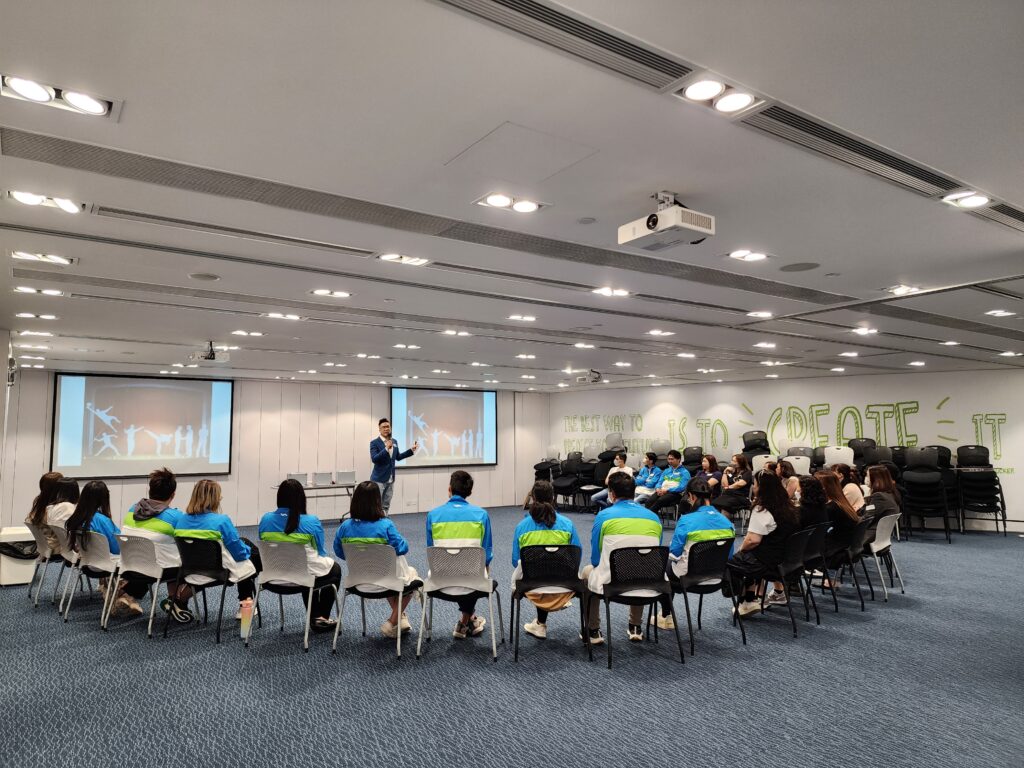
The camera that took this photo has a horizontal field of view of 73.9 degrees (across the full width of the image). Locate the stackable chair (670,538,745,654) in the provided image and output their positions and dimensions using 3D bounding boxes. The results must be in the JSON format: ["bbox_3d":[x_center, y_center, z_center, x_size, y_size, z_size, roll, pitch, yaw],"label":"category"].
[{"bbox_3d":[1.409,1.560,5.177,0.550,0.790,0.520,2,-5,-31],"label":"stackable chair"}]

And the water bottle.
[{"bbox_3d":[-2.088,1.850,5.360,0.090,0.295,0.090,0,-5,0],"label":"water bottle"}]

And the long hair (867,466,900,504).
[{"bbox_3d":[3.685,0.992,6.780,0.270,0.380,0.240,-4,-6,37],"label":"long hair"}]

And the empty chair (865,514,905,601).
[{"bbox_3d":[3.537,1.668,6.710,0.520,0.790,0.550,-5,-6,44],"label":"empty chair"}]

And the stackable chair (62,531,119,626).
[{"bbox_3d":[-3.544,1.665,5.992,0.550,0.790,0.520,-3,-5,27],"label":"stackable chair"}]

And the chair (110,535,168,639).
[{"bbox_3d":[-3.030,1.638,5.715,0.550,0.790,0.520,-2,-5,23],"label":"chair"}]

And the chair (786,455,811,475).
[{"bbox_3d":[4.545,1.560,10.865,0.530,0.790,0.520,-3,-5,29],"label":"chair"}]

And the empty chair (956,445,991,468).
[{"bbox_3d":[7.157,1.356,10.537,0.530,0.790,0.520,-3,-6,35],"label":"empty chair"}]

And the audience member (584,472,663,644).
[{"bbox_3d":[0.812,1.317,5.145,0.570,1.290,0.680,0,-5,-8],"label":"audience member"}]

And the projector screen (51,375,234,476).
[{"bbox_3d":[-6.247,0.736,11.671,2.720,1.700,0.070,3,-6,-35],"label":"projector screen"}]

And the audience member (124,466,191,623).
[{"bbox_3d":[-3.030,1.388,5.844,0.530,1.310,0.760,-3,-5,25],"label":"audience member"}]

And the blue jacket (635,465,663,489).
[{"bbox_3d":[2.284,1.569,11.300,0.500,0.500,0.360,-5,-6,43],"label":"blue jacket"}]

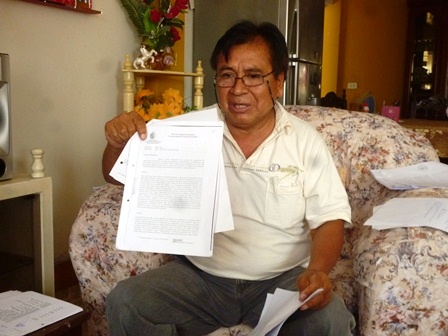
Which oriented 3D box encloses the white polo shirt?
[{"bbox_3d":[0.060,0.062,1.340,0.500,0.470,0.310,3,4,10],"label":"white polo shirt"}]

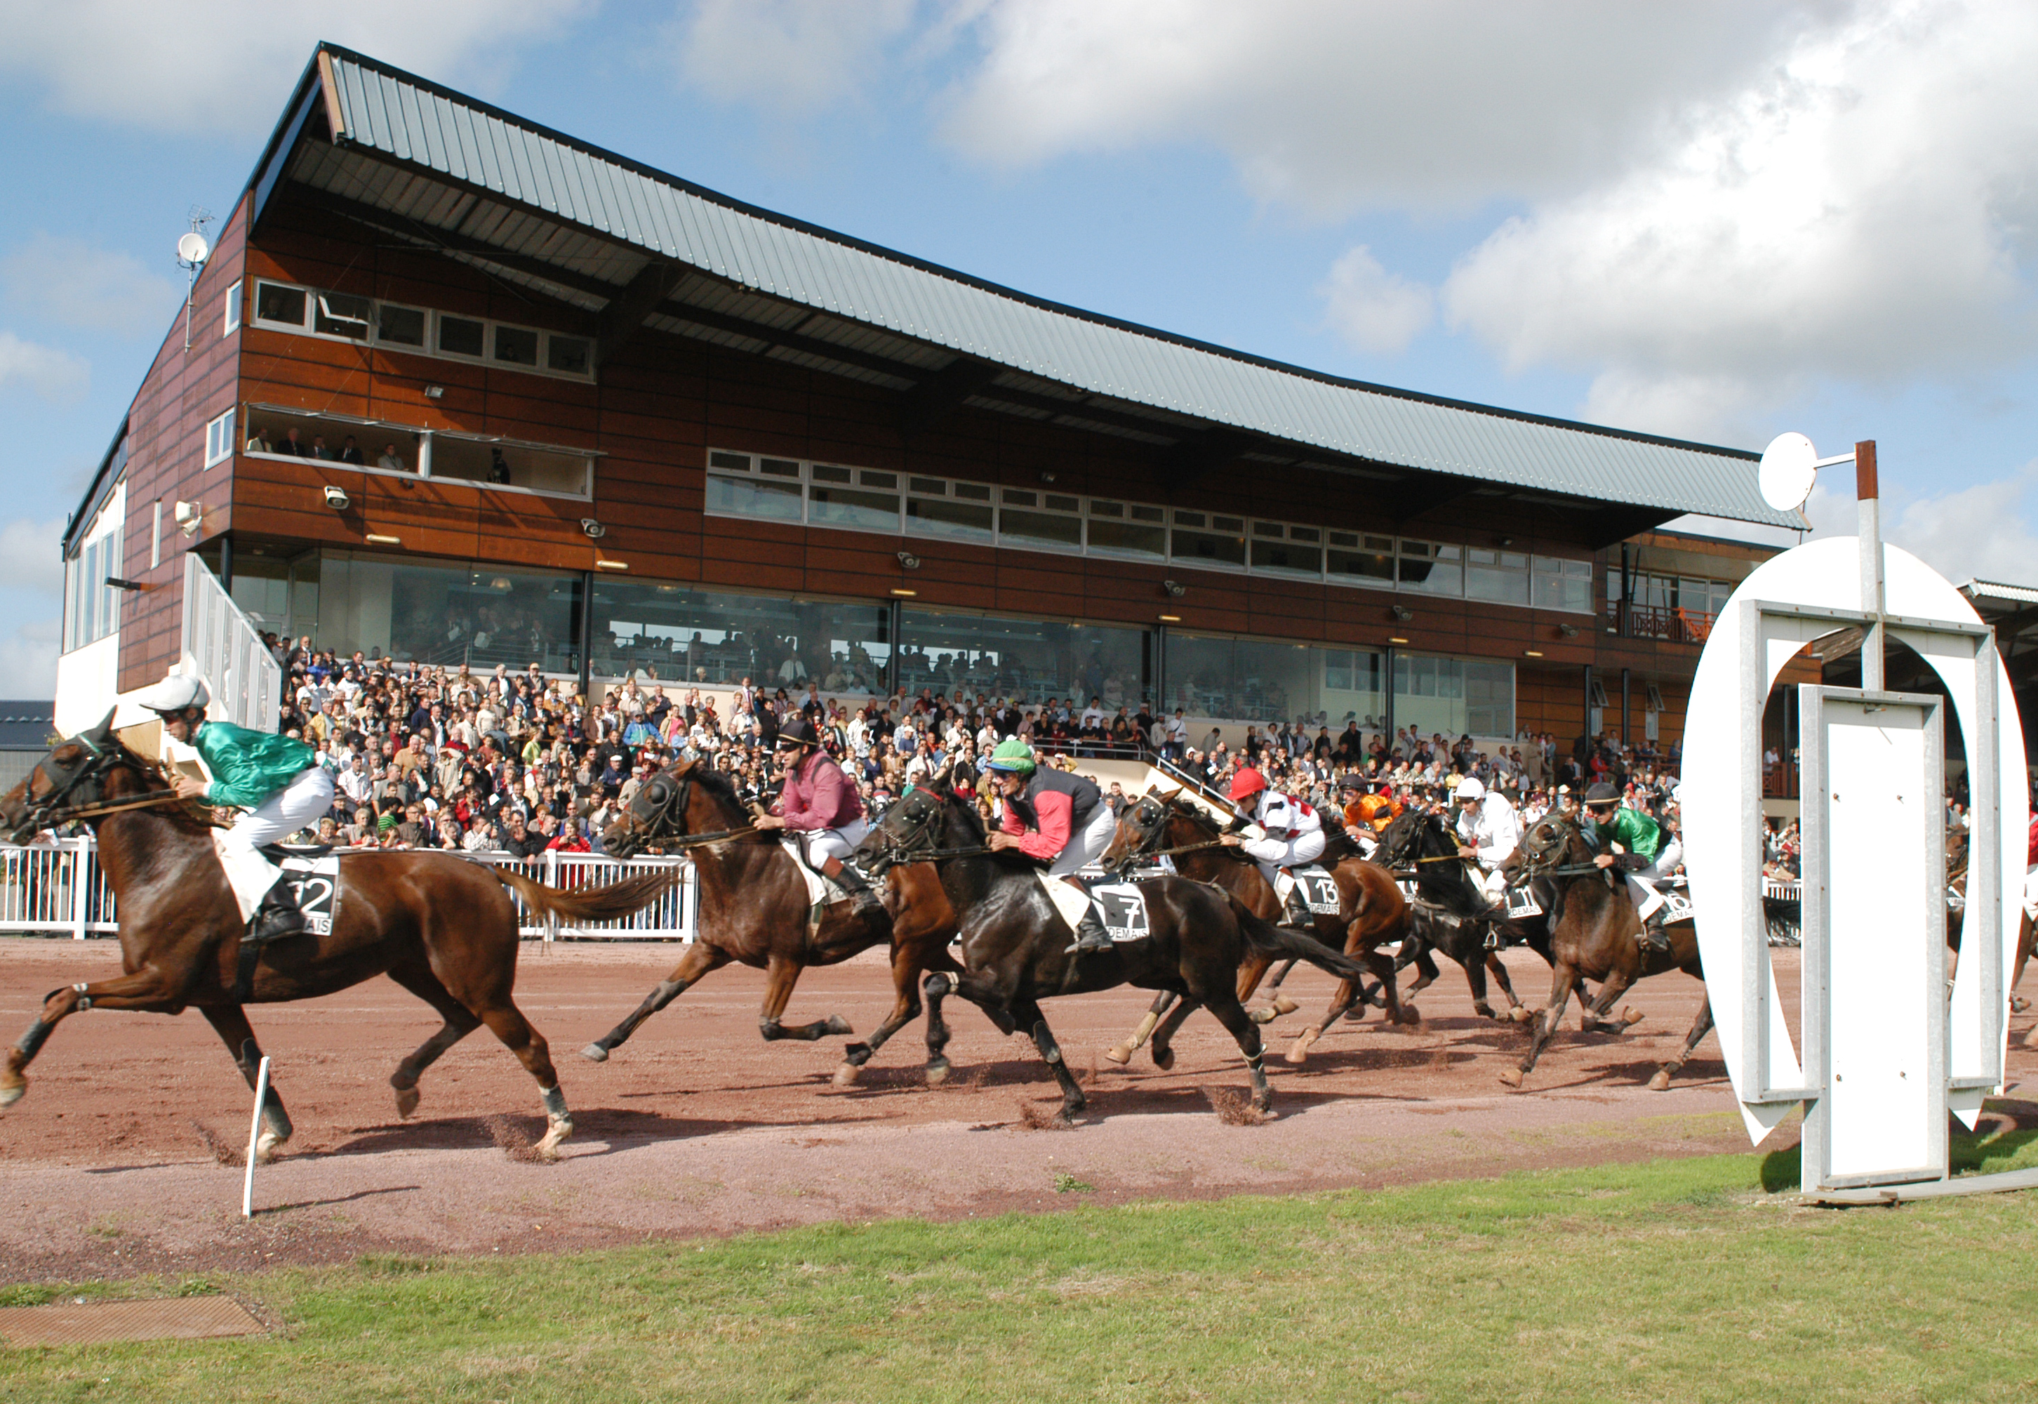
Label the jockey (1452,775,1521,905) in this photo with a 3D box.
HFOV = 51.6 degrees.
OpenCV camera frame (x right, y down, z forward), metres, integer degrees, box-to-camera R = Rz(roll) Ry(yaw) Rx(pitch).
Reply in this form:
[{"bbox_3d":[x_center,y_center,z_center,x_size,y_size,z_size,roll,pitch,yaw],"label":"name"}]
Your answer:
[{"bbox_3d":[3.760,1.246,16.960,0.700,1.300,0.520,3,-5,-27],"label":"jockey"}]

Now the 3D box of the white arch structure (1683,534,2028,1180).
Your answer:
[{"bbox_3d":[3.897,0.480,9.670,2.380,3.420,0.220,4,-6,-30],"label":"white arch structure"}]

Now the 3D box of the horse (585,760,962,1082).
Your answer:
[{"bbox_3d":[-1.382,1.400,13.493,2.750,1.996,0.620,4,-5,-33],"label":"horse"}]

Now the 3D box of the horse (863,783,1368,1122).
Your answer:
[{"bbox_3d":[0.600,1.403,11.734,3.050,1.810,0.630,3,-5,-27],"label":"horse"}]

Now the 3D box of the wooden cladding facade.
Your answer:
[{"bbox_3d":[1.132,-3.888,57.316,46.000,9.400,10.000,4,-6,-32],"label":"wooden cladding facade"}]

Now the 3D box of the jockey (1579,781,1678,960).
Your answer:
[{"bbox_3d":[4.054,1.104,13.962,0.800,1.160,0.520,3,-5,-27],"label":"jockey"}]

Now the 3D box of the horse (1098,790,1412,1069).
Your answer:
[{"bbox_3d":[1.823,1.630,15.141,2.800,1.928,0.620,4,-5,-33],"label":"horse"}]

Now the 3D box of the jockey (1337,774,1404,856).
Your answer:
[{"bbox_3d":[2.973,1.200,17.866,0.780,1.180,0.520,3,-5,-27],"label":"jockey"}]

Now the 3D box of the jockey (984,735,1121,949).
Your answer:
[{"bbox_3d":[0.187,0.868,12.669,0.800,1.278,0.600,4,-5,-33],"label":"jockey"}]

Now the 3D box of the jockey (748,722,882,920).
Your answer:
[{"bbox_3d":[-1.295,0.744,13.442,0.800,1.275,0.600,4,-5,-33],"label":"jockey"}]

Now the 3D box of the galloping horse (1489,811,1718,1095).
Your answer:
[{"bbox_3d":[4.421,1.680,14.272,2.700,1.810,0.620,3,-5,-27],"label":"galloping horse"}]

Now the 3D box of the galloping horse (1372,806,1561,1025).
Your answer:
[{"bbox_3d":[4.023,1.767,17.304,2.700,1.783,0.620,4,-5,-33],"label":"galloping horse"}]

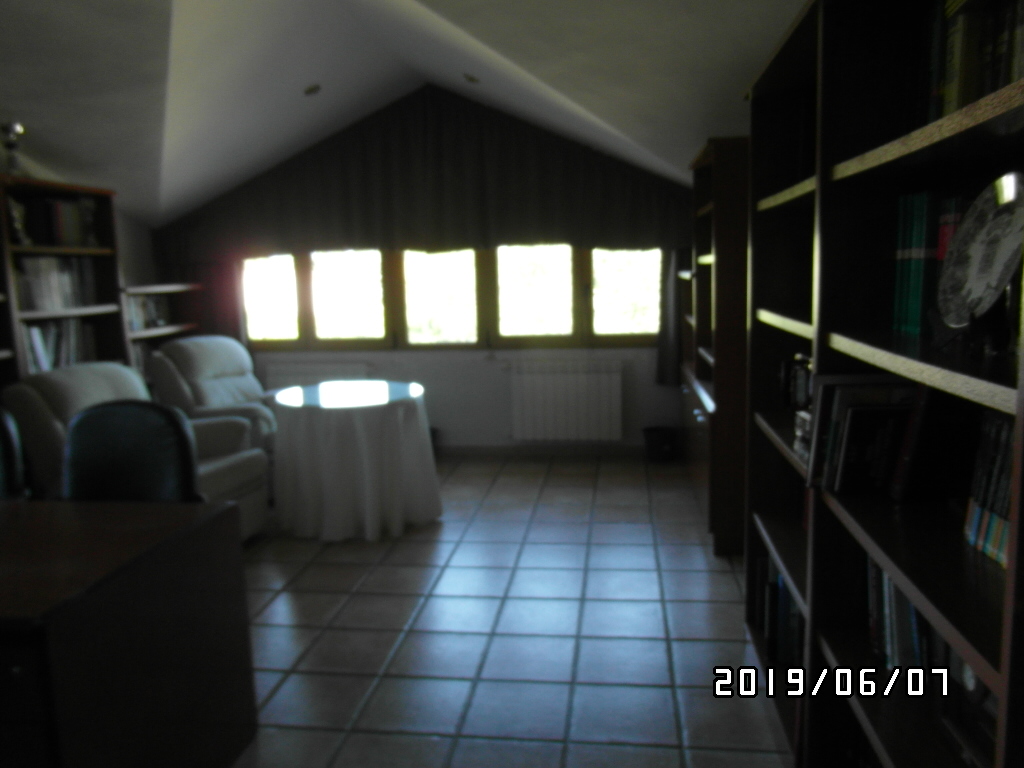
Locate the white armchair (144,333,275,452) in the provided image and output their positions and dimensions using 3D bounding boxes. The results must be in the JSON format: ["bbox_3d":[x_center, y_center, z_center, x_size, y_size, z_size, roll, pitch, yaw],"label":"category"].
[{"bbox_3d":[-1.757,0.215,4.879,0.920,1.050,0.820,2,10,26],"label":"white armchair"}]

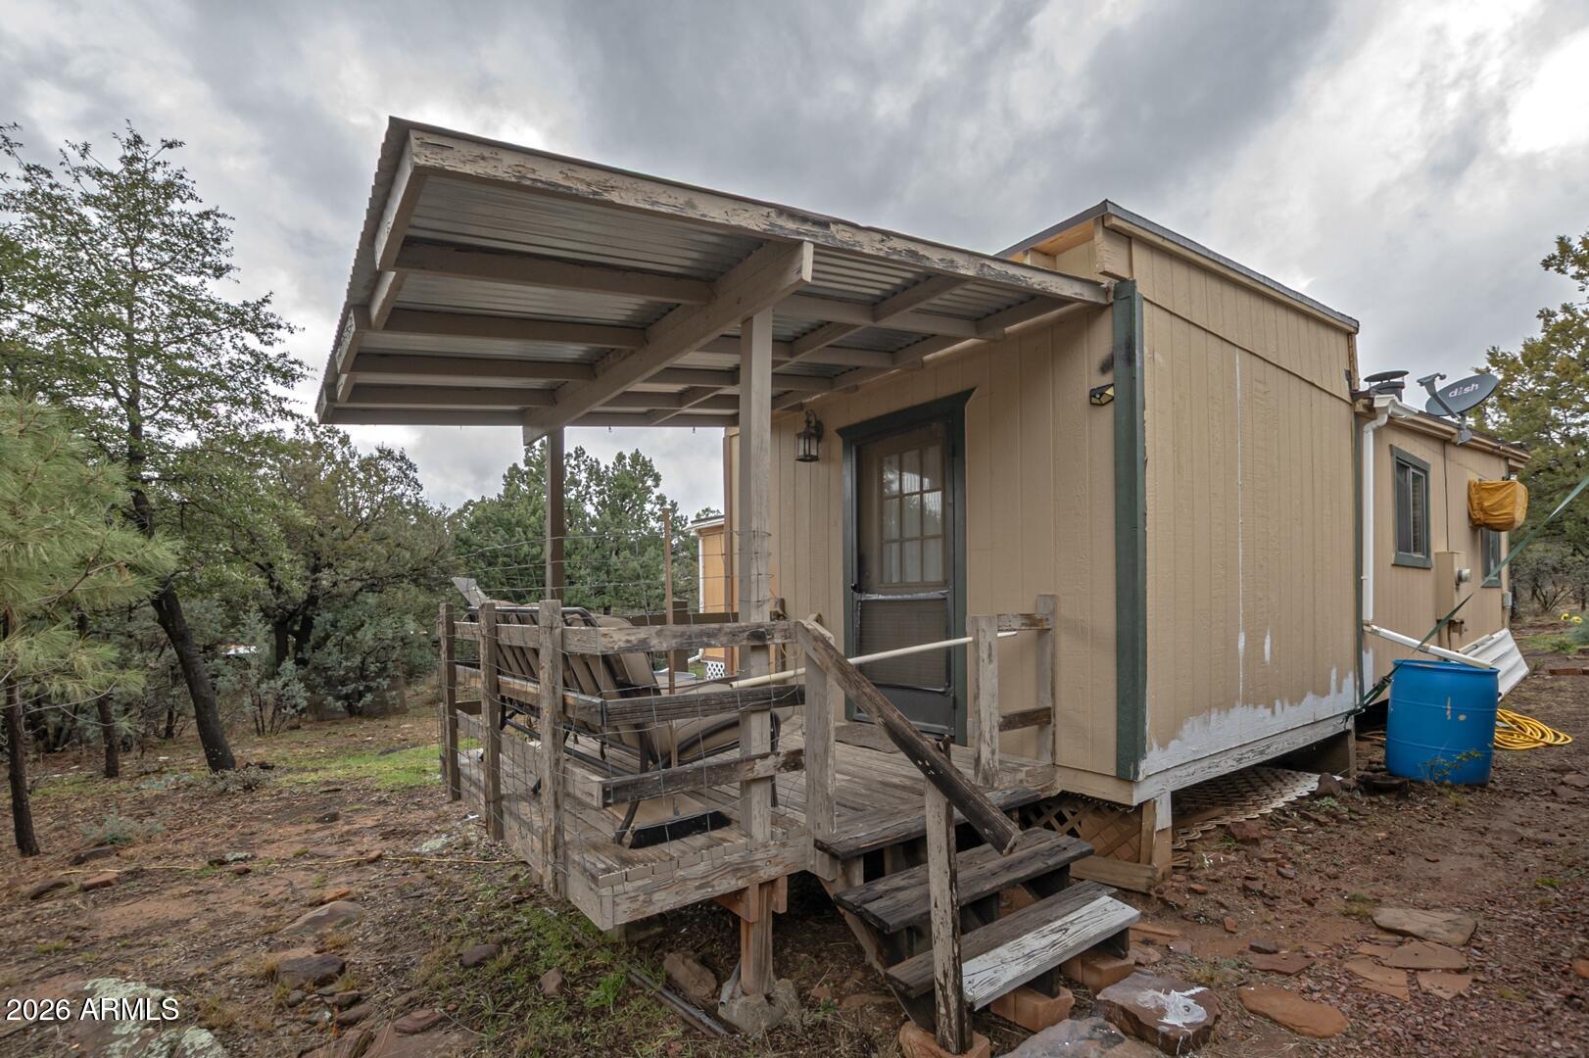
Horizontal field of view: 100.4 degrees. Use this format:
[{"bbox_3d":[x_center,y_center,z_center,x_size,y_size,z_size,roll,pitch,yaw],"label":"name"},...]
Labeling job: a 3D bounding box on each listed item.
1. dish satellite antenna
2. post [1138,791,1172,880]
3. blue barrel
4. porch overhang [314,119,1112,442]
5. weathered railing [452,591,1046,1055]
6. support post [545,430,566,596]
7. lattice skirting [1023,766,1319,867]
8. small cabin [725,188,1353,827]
[{"bbox_3d":[6.674,-1.217,6.650,0.570,0.670,0.560,1,-4,-8],"label":"dish satellite antenna"},{"bbox_3d":[1.791,1.546,3.314,0.100,0.400,0.120,4,-5,-36],"label":"post"},{"bbox_3d":[4.998,1.468,5.120,0.600,0.820,0.600,4,-1,-36],"label":"blue barrel"},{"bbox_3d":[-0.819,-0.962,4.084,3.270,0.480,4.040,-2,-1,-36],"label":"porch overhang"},{"bbox_3d":[-0.354,1.129,3.786,2.580,1.570,3.500,4,-5,-36],"label":"weathered railing"},{"bbox_3d":[-1.691,0.328,4.674,0.090,2.050,0.090,1,-3,-36],"label":"support post"},{"bbox_3d":[2.647,1.657,4.369,2.870,0.400,0.780,4,-5,-36],"label":"lattice skirting"},{"bbox_3d":[1.870,-0.028,5.939,3.700,3.130,4.200,4,-5,-36],"label":"small cabin"}]

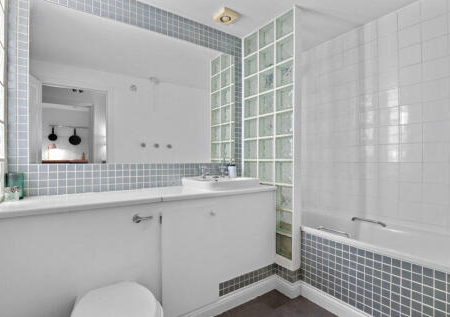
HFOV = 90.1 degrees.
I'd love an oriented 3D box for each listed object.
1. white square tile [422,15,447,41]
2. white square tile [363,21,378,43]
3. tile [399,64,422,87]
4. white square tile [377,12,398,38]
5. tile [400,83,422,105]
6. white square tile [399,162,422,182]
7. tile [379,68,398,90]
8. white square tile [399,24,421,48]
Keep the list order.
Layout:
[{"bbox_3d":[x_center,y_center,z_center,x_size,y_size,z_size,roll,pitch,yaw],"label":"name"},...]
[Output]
[{"bbox_3d":[1.543,-0.956,1.653,0.010,0.150,0.146,1,-1,-39],"label":"white square tile"},{"bbox_3d":[1.272,-1.109,1.987,0.010,0.159,0.146,1,-1,-39],"label":"white square tile"},{"bbox_3d":[1.436,-0.633,1.739,0.010,0.149,0.149,0,0,-37],"label":"tile"},{"bbox_3d":[1.363,-1.110,1.876,0.010,0.159,0.146,1,-1,-39],"label":"white square tile"},{"bbox_3d":[1.450,-0.501,1.763,0.010,0.150,0.146,1,-1,-37],"label":"tile"},{"bbox_3d":[1.449,0.107,1.755,0.010,0.150,0.146,1,-1,-37],"label":"white square tile"},{"bbox_3d":[1.363,-0.651,1.879,0.010,0.150,0.146,1,-1,-37],"label":"tile"},{"bbox_3d":[1.452,-0.955,1.764,0.010,0.150,0.146,1,-1,-39],"label":"white square tile"}]

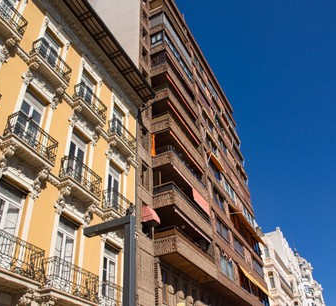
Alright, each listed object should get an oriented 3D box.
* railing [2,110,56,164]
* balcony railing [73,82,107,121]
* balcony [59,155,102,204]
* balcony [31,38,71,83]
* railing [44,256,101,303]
[{"bbox_3d":[-4.872,-0.398,12.459,0.463,1.037,2.044,-20,-41,19],"label":"railing"},{"bbox_3d":[-3.843,-2.401,17.250,0.449,1.054,2.030,-20,-41,19],"label":"balcony railing"},{"bbox_3d":[-3.580,1.103,14.482,0.463,1.037,2.044,-20,-41,19],"label":"balcony"},{"bbox_3d":[-5.134,-3.902,15.228,0.449,1.054,2.030,-20,-41,19],"label":"balcony"},{"bbox_3d":[-3.300,4.466,11.807,0.541,1.028,2.351,-20,-41,19],"label":"railing"}]

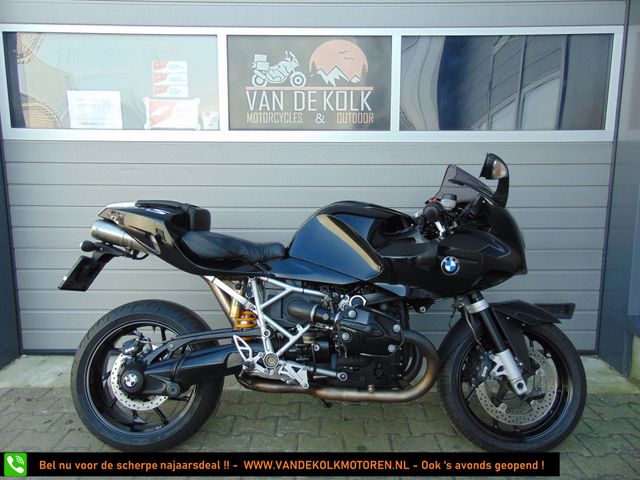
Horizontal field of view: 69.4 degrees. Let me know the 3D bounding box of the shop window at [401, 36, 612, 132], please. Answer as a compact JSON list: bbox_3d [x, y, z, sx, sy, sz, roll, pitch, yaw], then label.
[{"bbox_3d":[1.079,-0.911,2.696,1.232,0.548,0.050,0,7,0],"label":"shop window"}]

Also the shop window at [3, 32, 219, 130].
[{"bbox_3d":[-1.169,-0.892,2.615,1.200,0.525,0.040,0,8,0],"label":"shop window"}]

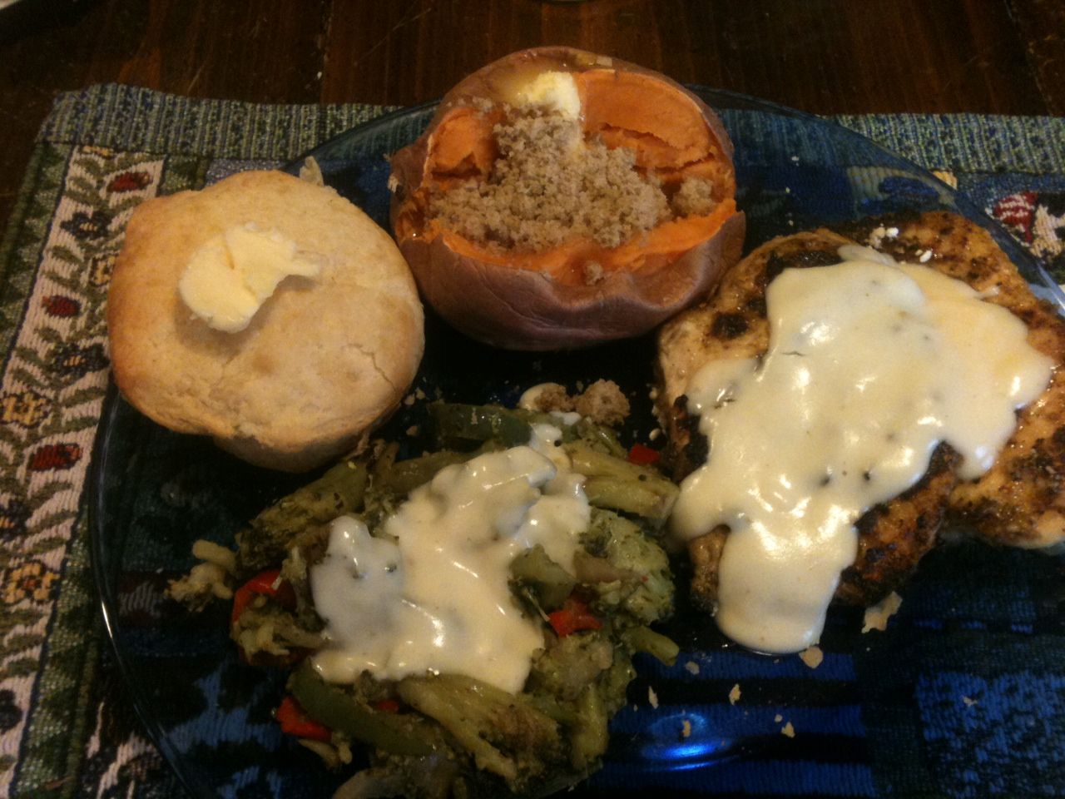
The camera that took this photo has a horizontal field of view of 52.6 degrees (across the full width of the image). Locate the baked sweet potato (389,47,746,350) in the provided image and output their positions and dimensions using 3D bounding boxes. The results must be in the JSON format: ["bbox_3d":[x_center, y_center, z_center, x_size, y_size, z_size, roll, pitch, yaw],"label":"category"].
[{"bbox_3d":[0.010,-0.056,0.299,0.099,0.068,0.089,1,56,-1],"label":"baked sweet potato"}]

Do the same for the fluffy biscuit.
[{"bbox_3d":[-0.069,-0.023,0.285,0.082,0.049,0.082,1,56,-1],"label":"fluffy biscuit"}]

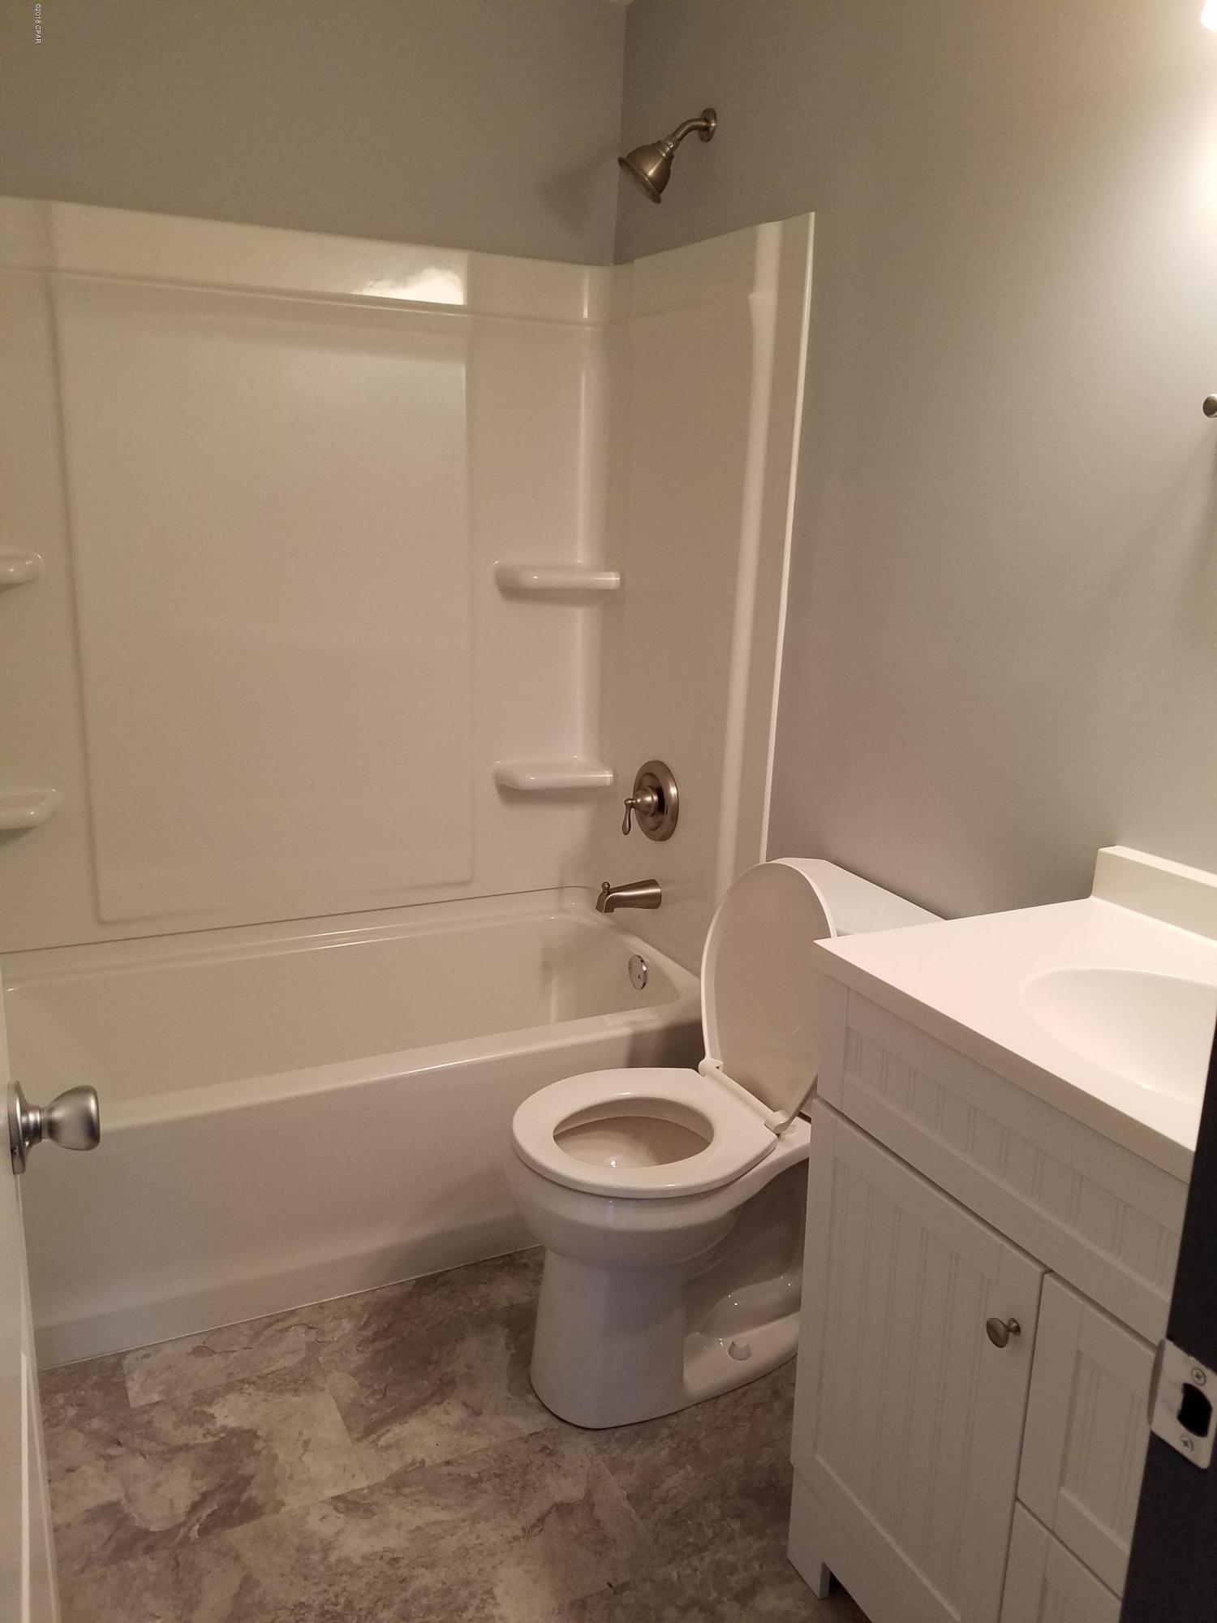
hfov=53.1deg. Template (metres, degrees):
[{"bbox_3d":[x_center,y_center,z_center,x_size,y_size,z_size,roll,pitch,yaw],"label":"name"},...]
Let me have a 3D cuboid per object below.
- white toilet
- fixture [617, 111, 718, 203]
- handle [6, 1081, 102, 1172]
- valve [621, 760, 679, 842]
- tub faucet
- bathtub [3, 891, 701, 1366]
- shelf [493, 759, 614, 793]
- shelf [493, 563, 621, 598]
[{"bbox_3d":[0.151,0.522,2.010,0.673,0.771,0.415,-5,16,-26],"label":"white toilet"},{"bbox_3d":[0.108,-1.270,2.353,0.197,0.181,0.105,-5,16,-26],"label":"fixture"},{"bbox_3d":[-0.391,0.222,0.862,0.062,0.065,0.065,-3,15,-19],"label":"handle"},{"bbox_3d":[0.073,-0.016,2.731,0.093,0.180,0.180,-5,16,-26],"label":"valve"},{"bbox_3d":[0.042,0.190,2.771,0.150,0.083,0.067,-5,16,-26],"label":"tub faucet"},{"bbox_3d":[-0.538,0.552,2.486,1.497,0.436,0.751,-5,16,-26],"label":"bathtub"},{"bbox_3d":[-0.126,-0.088,2.889,0.266,0.053,0.125,-5,16,-26],"label":"shelf"},{"bbox_3d":[-0.112,-0.537,2.774,0.266,0.051,0.125,-5,16,-26],"label":"shelf"}]

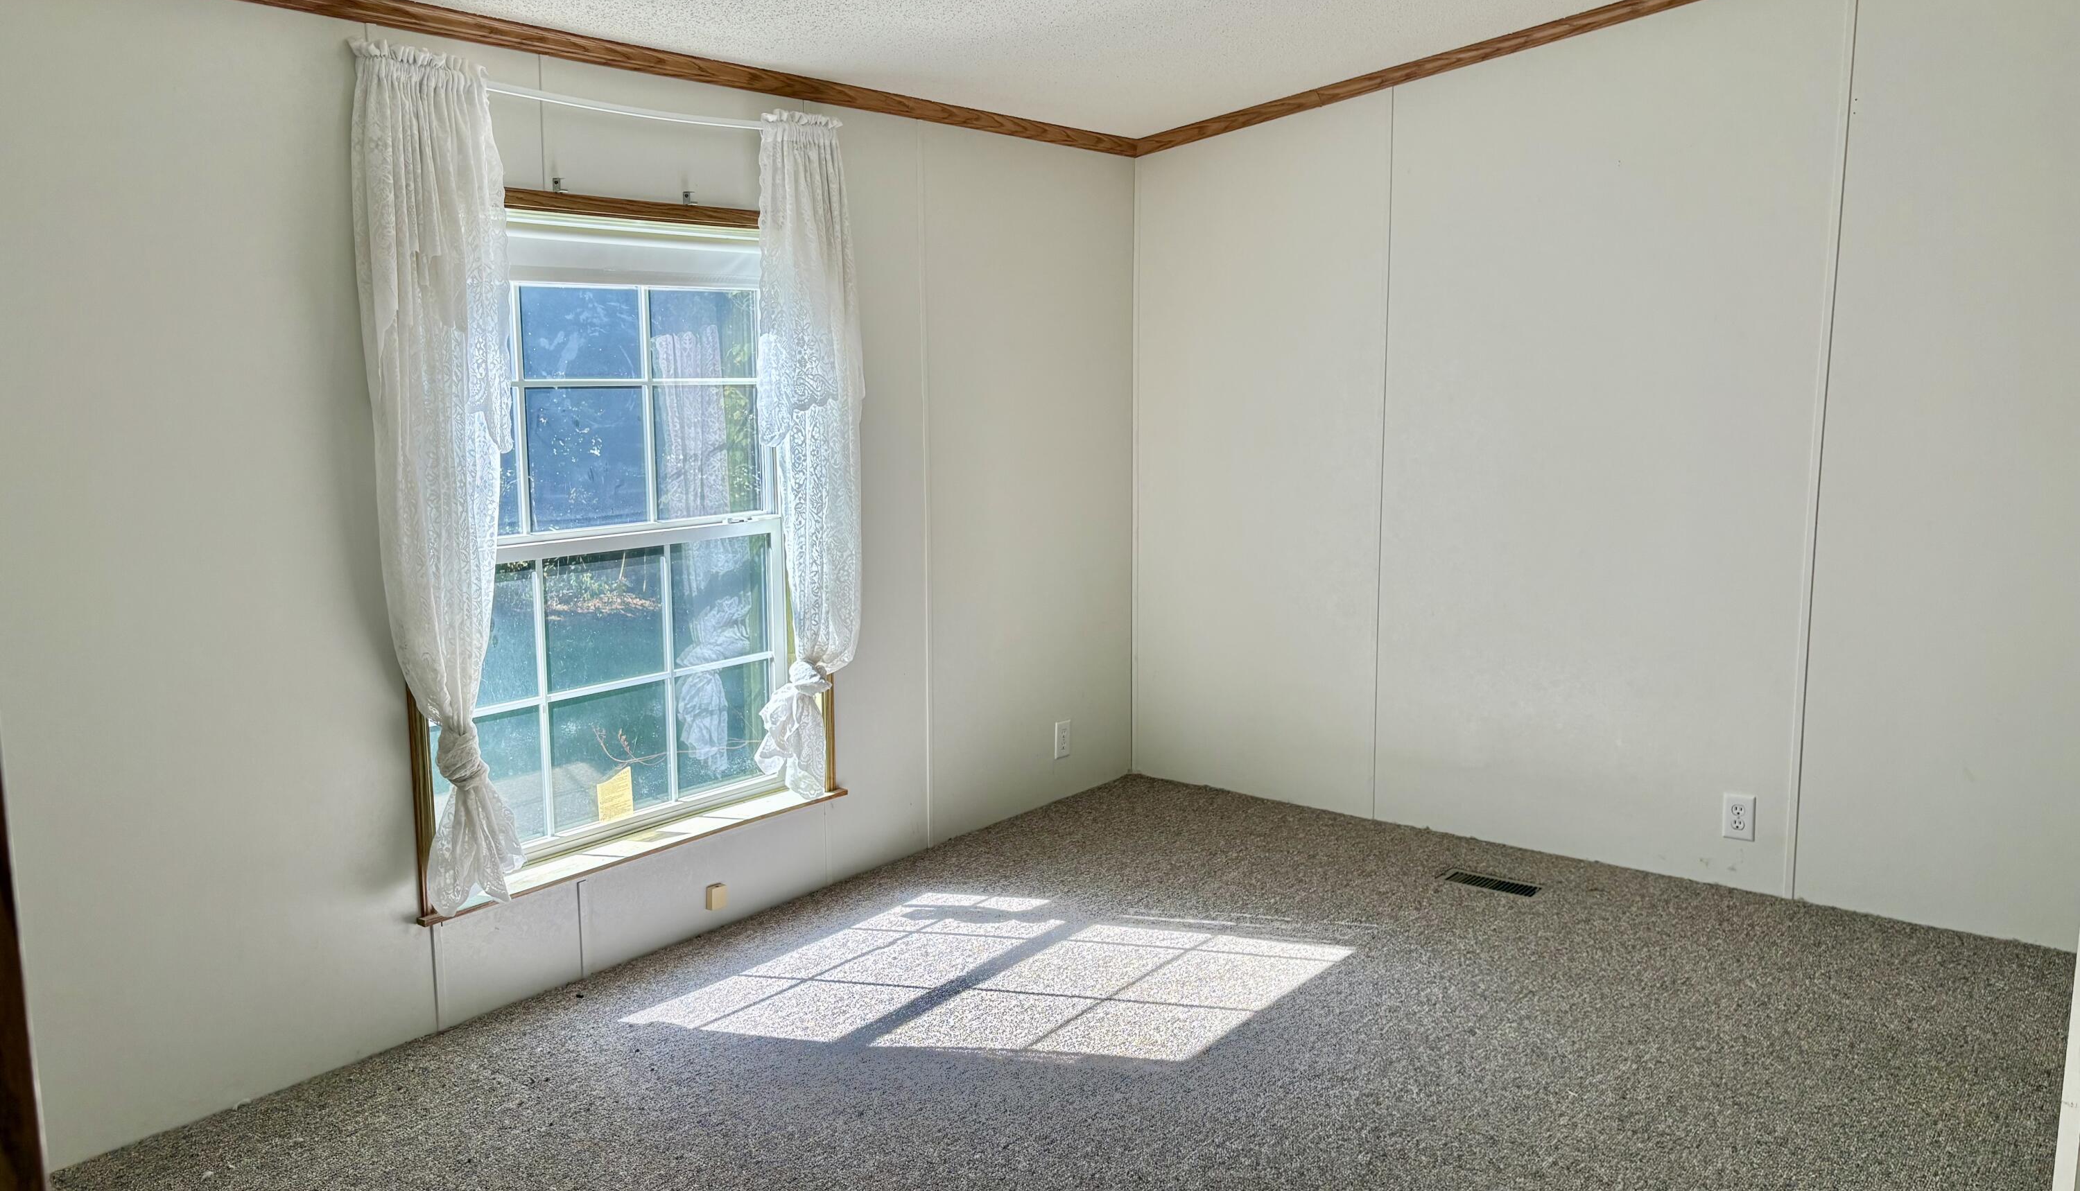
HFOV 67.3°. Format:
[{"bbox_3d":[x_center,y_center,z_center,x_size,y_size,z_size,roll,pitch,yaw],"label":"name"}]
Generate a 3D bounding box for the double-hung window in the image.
[{"bbox_3d":[-1.068,-0.141,3.793,0.080,1.498,1.170,6,11,37],"label":"double-hung window"}]

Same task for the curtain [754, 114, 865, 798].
[{"bbox_3d":[-0.589,-0.334,4.069,0.110,1.778,0.375,6,11,37],"label":"curtain"}]

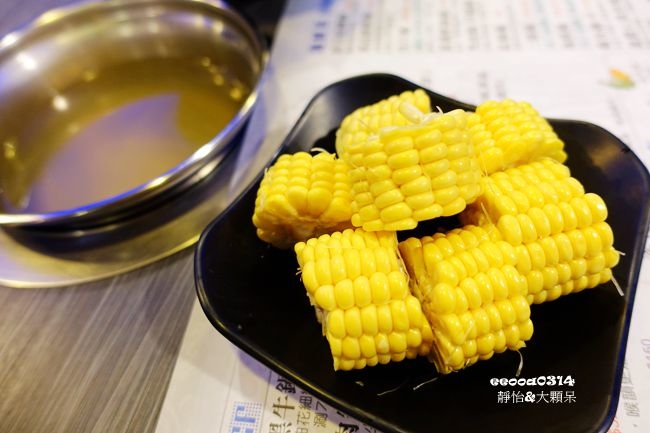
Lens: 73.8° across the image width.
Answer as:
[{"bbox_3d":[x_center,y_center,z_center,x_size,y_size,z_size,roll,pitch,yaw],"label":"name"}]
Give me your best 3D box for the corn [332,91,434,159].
[{"bbox_3d":[0.032,-0.035,0.215,0.038,0.045,0.045,-27,57,-14],"label":"corn"}]

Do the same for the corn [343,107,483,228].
[{"bbox_3d":[0.034,-0.018,0.167,0.049,0.033,0.049,-20,13,-9],"label":"corn"}]

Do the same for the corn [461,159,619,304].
[{"bbox_3d":[0.082,0.007,0.173,0.034,0.051,0.051,-18,55,-2],"label":"corn"}]

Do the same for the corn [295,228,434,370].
[{"bbox_3d":[0.014,0.030,0.166,0.036,0.051,0.051,-16,55,-4],"label":"corn"}]

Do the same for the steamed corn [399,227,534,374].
[{"bbox_3d":[0.052,0.030,0.165,0.032,0.049,0.049,-17,55,-1],"label":"steamed corn"}]

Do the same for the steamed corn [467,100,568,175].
[{"bbox_3d":[0.088,-0.032,0.213,0.043,0.043,0.033,-17,55,-7],"label":"steamed corn"}]

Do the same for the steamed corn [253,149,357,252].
[{"bbox_3d":[-0.008,-0.005,0.200,0.044,0.044,0.029,4,57,8],"label":"steamed corn"}]

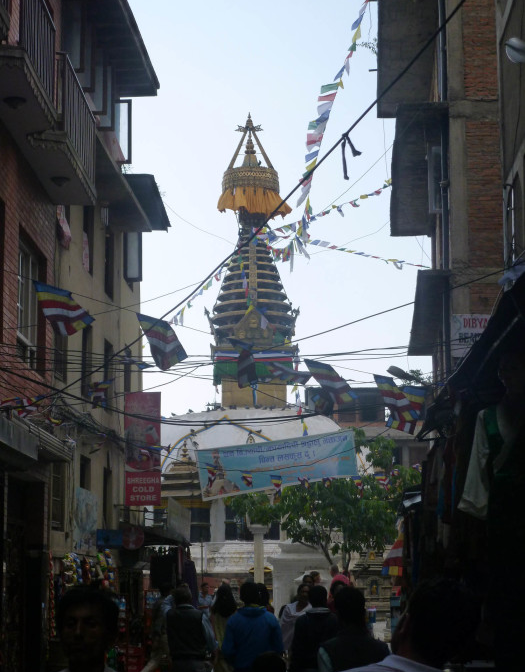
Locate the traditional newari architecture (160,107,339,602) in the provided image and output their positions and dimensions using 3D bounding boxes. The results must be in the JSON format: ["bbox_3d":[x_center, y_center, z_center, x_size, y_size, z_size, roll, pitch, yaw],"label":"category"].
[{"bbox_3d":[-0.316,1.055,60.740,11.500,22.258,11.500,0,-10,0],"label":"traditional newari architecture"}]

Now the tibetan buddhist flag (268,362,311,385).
[{"bbox_3d":[0.279,0.402,14.957,0.460,0.250,0.150,0,-10,0],"label":"tibetan buddhist flag"}]

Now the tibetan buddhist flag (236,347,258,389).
[{"bbox_3d":[-0.189,0.310,14.669,0.300,0.460,0.150,0,-10,0],"label":"tibetan buddhist flag"}]

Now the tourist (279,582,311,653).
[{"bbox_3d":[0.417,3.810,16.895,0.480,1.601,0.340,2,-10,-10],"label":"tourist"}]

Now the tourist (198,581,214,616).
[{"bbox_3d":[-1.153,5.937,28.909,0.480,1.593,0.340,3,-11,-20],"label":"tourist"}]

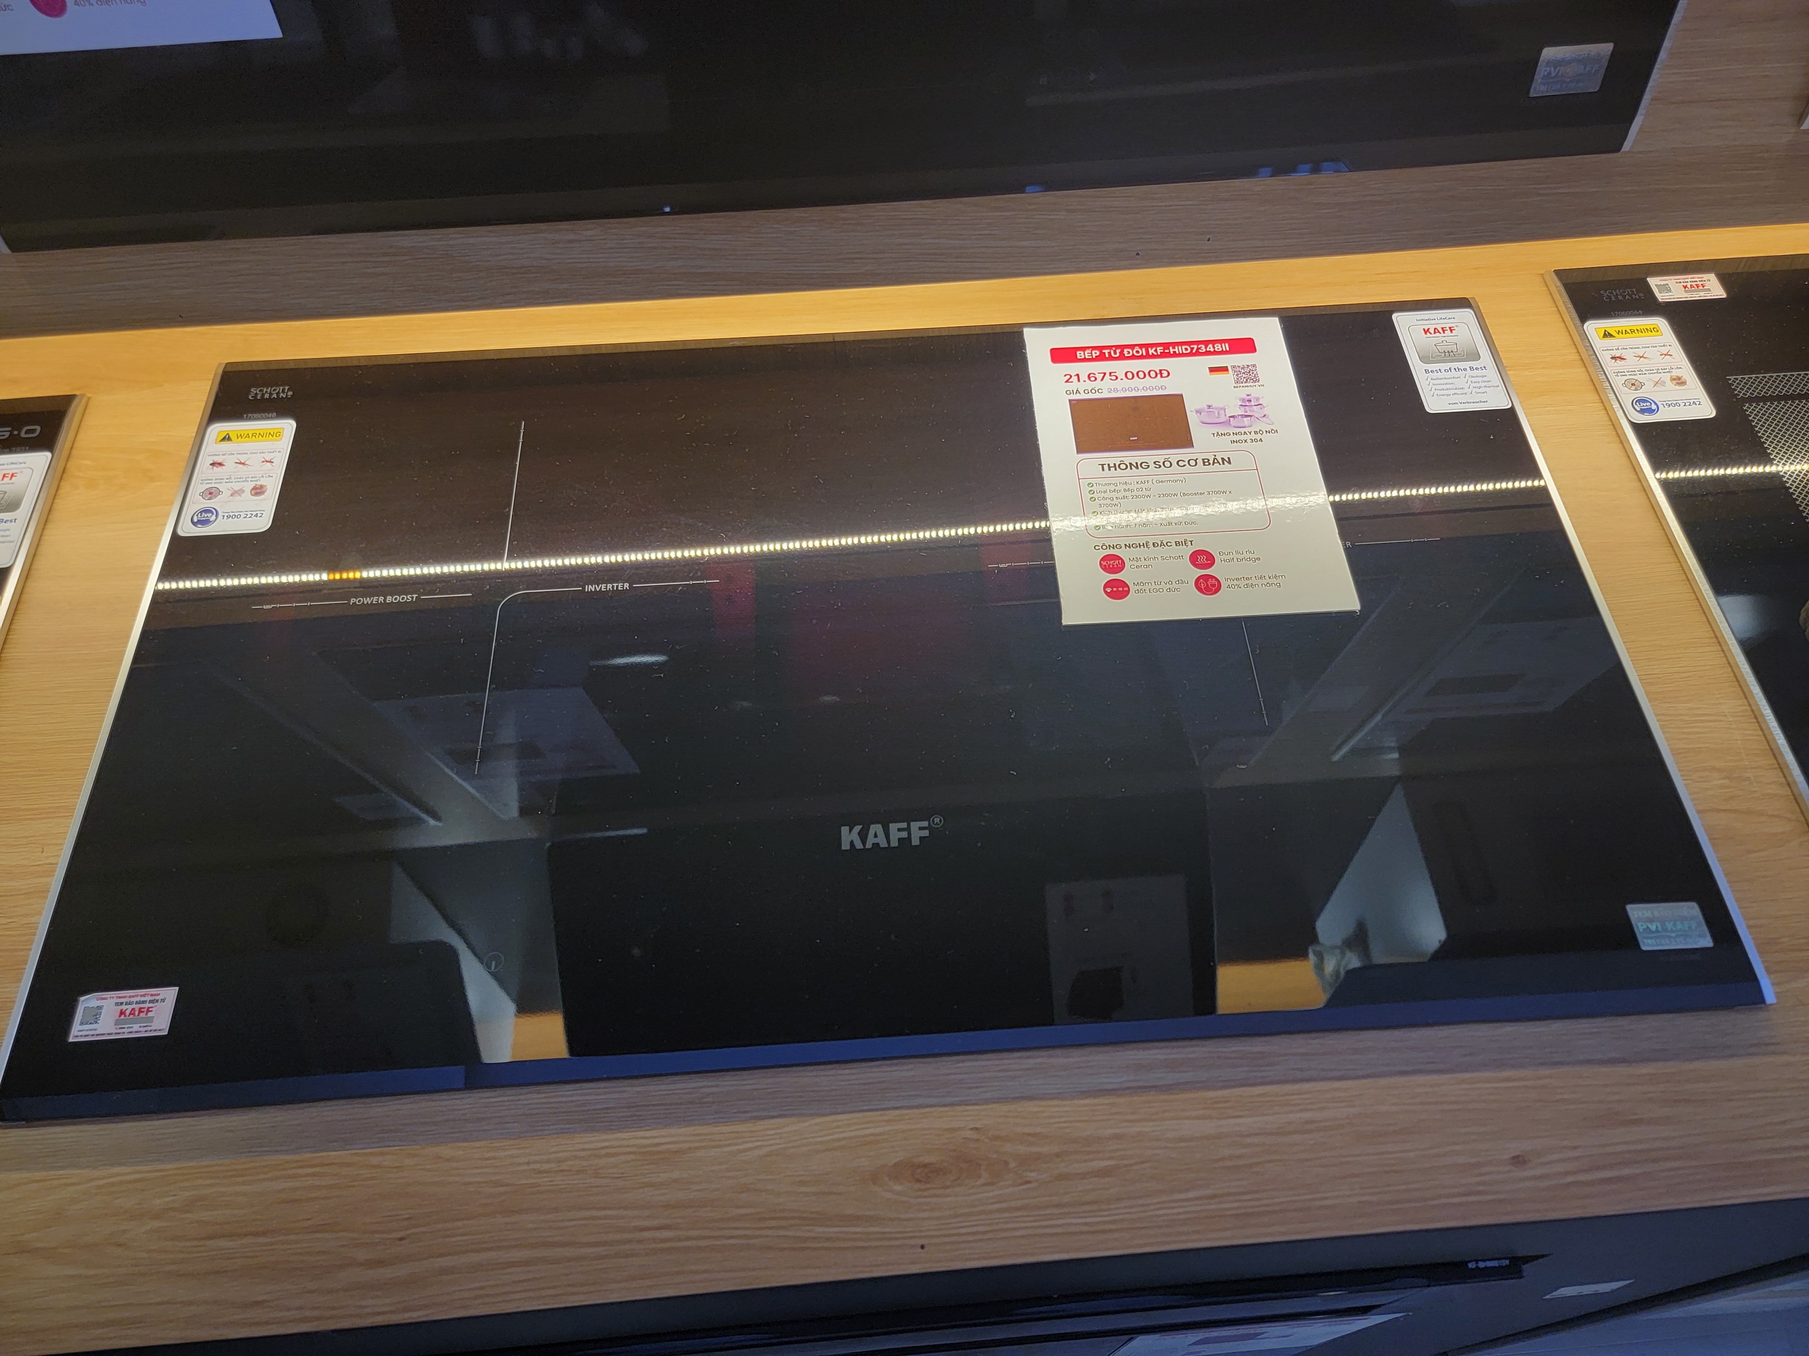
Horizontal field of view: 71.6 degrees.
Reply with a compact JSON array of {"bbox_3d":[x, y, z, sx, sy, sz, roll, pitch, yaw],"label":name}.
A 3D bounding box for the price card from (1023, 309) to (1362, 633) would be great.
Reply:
[{"bbox_3d":[0.149,-0.119,0.678,0.148,0.001,0.209,-3,58,-1],"label":"price card"}]

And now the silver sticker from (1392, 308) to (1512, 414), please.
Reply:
[{"bbox_3d":[0.311,-0.182,0.714,0.049,0.001,0.080,-3,58,-1],"label":"silver sticker"}]

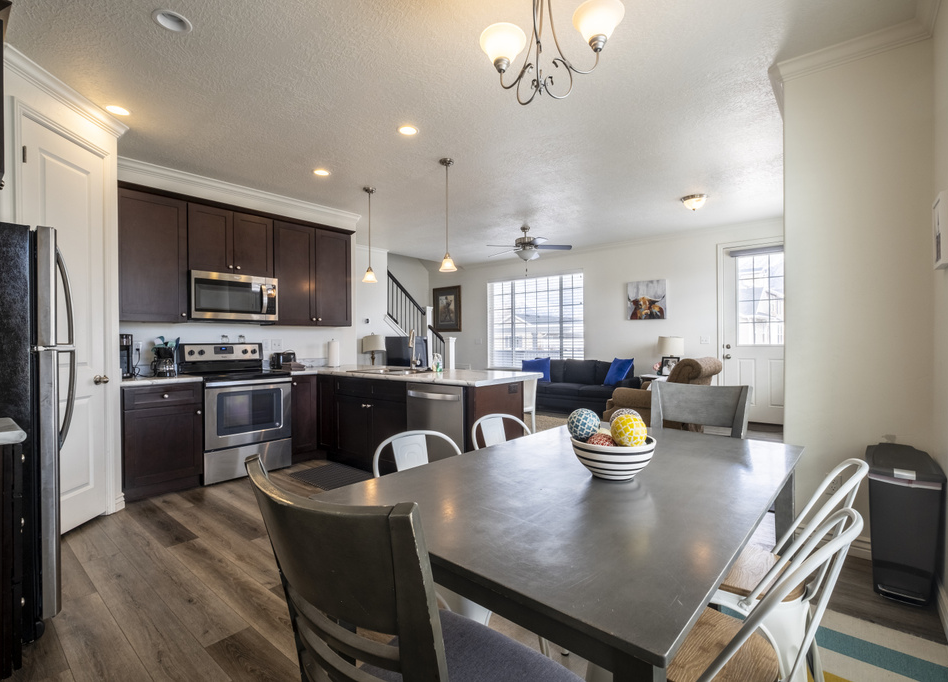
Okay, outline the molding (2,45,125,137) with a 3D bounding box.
[{"bbox_3d":[-2.561,-1.533,2.717,0.090,0.100,0.930,0,0,-4],"label":"molding"}]

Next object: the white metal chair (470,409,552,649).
[{"bbox_3d":[0.302,0.777,1.928,0.510,0.850,0.450,0,0,43],"label":"white metal chair"}]

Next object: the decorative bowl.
[{"bbox_3d":[0.442,0.371,1.360,0.260,0.118,0.260,-1,0,0],"label":"decorative bowl"}]

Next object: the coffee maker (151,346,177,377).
[{"bbox_3d":[-2.648,0.177,3.659,0.220,0.255,0.180,0,0,43],"label":"coffee maker"}]

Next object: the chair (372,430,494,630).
[{"bbox_3d":[-0.041,0.779,1.544,0.510,0.850,0.450,0,0,43],"label":"chair"}]

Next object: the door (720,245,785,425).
[{"bbox_3d":[3.913,-0.088,5.753,0.920,2.410,0.060,0,0,39],"label":"door"}]

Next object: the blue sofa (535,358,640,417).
[{"bbox_3d":[1.718,0.747,7.250,2.120,0.860,0.900,0,0,43],"label":"blue sofa"}]

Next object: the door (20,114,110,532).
[{"bbox_3d":[-2.596,-0.048,2.728,0.050,2.500,0.610,0,0,-4],"label":"door"}]

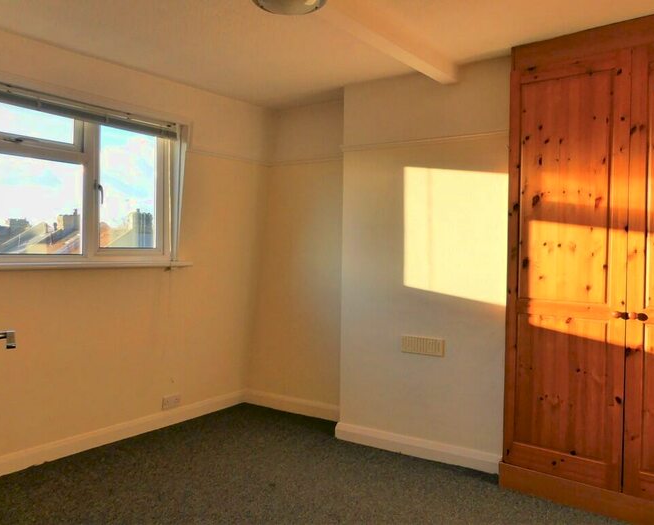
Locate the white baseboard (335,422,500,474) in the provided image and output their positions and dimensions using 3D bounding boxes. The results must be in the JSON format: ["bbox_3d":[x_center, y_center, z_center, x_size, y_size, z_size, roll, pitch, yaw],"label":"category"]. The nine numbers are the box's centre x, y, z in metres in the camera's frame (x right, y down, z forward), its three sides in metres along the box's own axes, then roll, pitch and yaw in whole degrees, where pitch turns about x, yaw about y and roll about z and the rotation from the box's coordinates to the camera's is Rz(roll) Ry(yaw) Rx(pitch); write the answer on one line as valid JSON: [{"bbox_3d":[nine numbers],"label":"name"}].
[{"bbox_3d":[0.508,1.096,3.026,1.031,0.112,0.022,1,2,30],"label":"white baseboard"}]

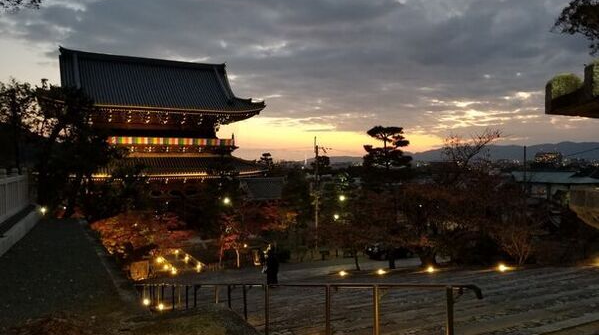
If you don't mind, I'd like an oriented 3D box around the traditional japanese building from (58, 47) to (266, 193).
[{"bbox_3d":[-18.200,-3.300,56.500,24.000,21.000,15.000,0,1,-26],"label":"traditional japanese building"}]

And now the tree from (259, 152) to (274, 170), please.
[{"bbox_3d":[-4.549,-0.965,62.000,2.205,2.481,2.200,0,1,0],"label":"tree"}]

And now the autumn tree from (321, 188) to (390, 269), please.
[{"bbox_3d":[3.992,4.272,31.500,5.042,5.743,5.000,0,1,0],"label":"autumn tree"}]

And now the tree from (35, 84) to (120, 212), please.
[{"bbox_3d":[-9.131,-0.823,18.500,3.537,5.265,3.500,0,1,0],"label":"tree"}]

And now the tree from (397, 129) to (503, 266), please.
[{"bbox_3d":[8.837,1.767,26.500,6.245,8.012,5.800,0,1,0],"label":"tree"}]

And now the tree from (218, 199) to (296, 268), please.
[{"bbox_3d":[-3.175,4.989,34.000,5.896,5.140,5.600,0,1,0],"label":"tree"}]

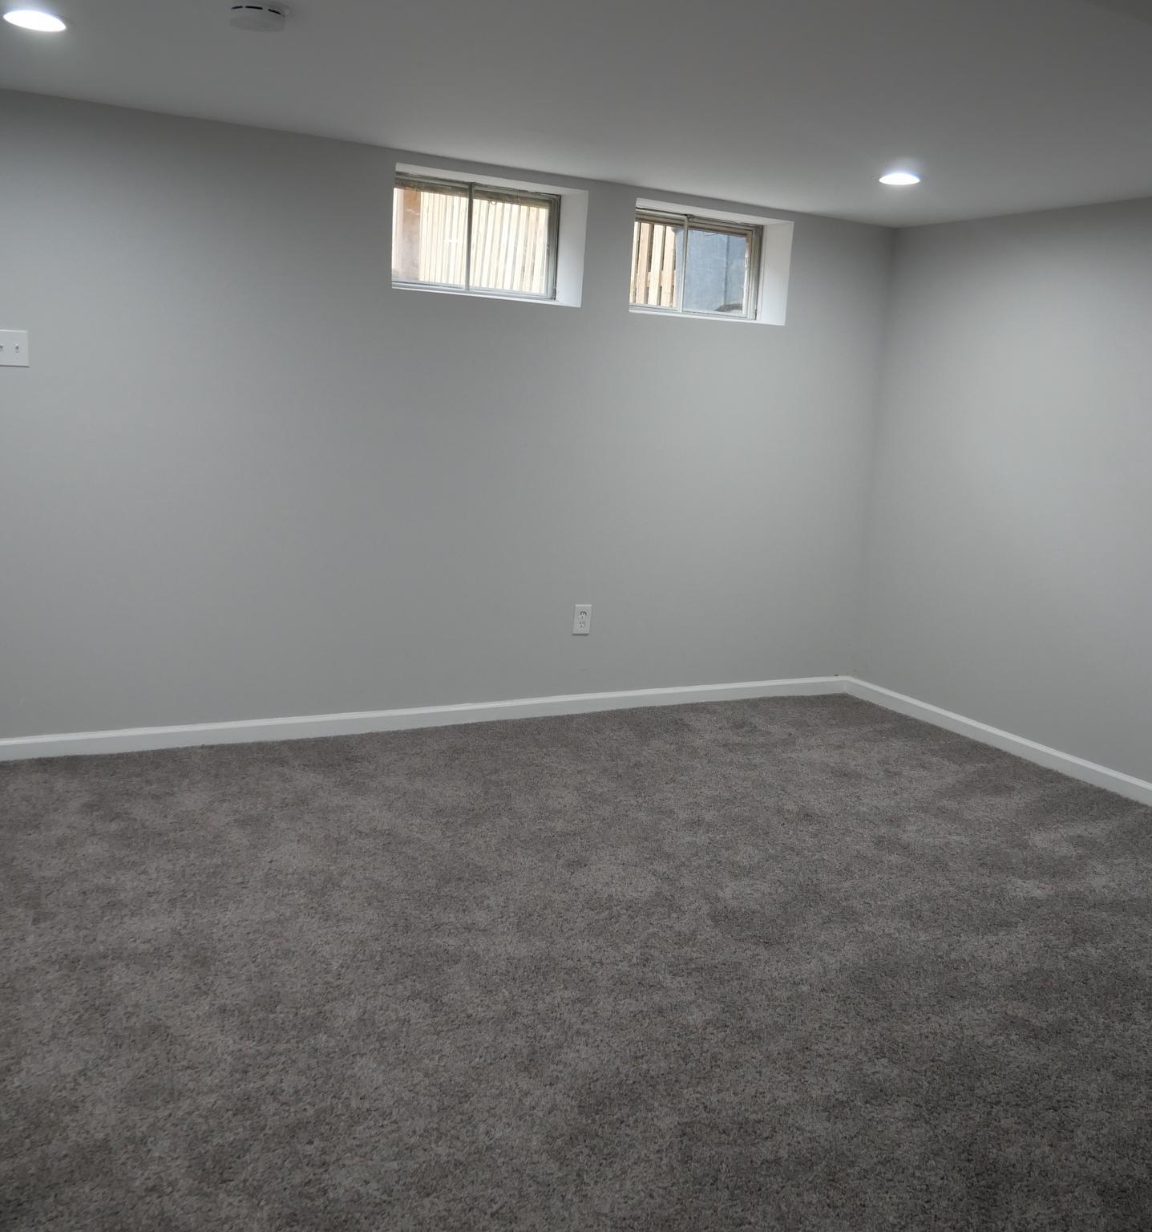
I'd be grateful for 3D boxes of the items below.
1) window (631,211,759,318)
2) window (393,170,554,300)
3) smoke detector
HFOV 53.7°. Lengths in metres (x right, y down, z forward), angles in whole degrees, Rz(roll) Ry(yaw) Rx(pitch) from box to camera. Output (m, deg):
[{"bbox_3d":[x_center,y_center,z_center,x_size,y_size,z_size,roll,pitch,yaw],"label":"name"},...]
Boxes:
[{"bbox_3d":[0.478,-1.574,5.103,0.810,0.430,0.070,-2,12,-28],"label":"window"},{"bbox_3d":[-0.435,-1.542,4.631,0.810,0.430,0.070,-2,12,-28],"label":"window"},{"bbox_3d":[-0.744,-1.406,2.663,0.140,0.042,0.140,-2,12,-28],"label":"smoke detector"}]

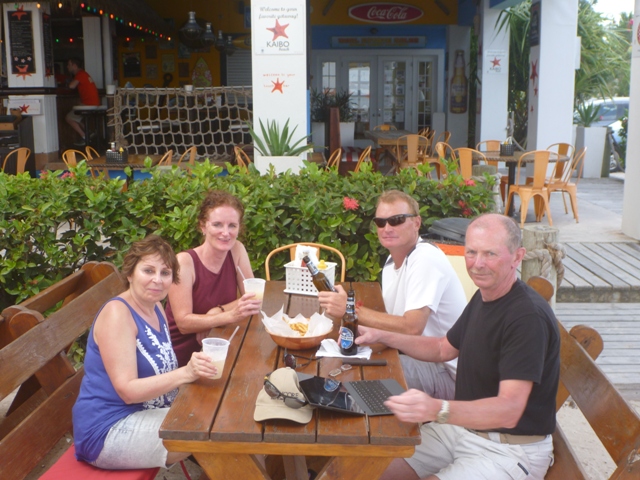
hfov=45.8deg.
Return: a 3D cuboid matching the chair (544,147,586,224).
[{"bbox_3d":[2.878,-0.672,8.918,0.510,0.850,0.460,3,11,16],"label":"chair"}]

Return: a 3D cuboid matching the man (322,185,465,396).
[{"bbox_3d":[0.285,0.447,3.129,0.710,1.310,0.540,-7,13,-33],"label":"man"}]

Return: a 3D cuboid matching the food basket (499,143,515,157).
[{"bbox_3d":[2.182,-1.057,8.826,0.170,0.140,0.190,3,11,14],"label":"food basket"}]

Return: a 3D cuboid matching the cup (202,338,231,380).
[{"bbox_3d":[-0.333,0.382,2.409,0.092,0.113,0.092,5,11,-1],"label":"cup"}]

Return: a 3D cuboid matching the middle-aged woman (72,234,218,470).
[{"bbox_3d":[-0.545,0.582,2.687,0.690,1.210,0.480,7,13,32],"label":"middle-aged woman"}]

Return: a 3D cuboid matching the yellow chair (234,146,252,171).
[{"bbox_3d":[-0.754,-0.682,9.042,0.480,0.850,0.440,1,11,7],"label":"yellow chair"}]

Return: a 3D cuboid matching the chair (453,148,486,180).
[{"bbox_3d":[1.851,-0.673,8.921,0.510,0.850,0.460,-10,14,-42],"label":"chair"}]

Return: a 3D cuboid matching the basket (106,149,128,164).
[{"bbox_3d":[-2.097,-0.873,7.843,0.235,0.140,0.165,-1,11,-8],"label":"basket"}]

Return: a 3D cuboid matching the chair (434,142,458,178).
[{"bbox_3d":[1.781,-0.811,9.663,0.510,0.850,0.460,10,15,43],"label":"chair"}]

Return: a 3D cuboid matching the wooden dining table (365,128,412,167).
[{"bbox_3d":[1.356,-1.435,13.128,0.880,0.760,2.300,0,11,0],"label":"wooden dining table"}]

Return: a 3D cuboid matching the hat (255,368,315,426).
[{"bbox_3d":[-0.103,0.455,2.326,0.180,0.118,0.255,1,11,3],"label":"hat"}]

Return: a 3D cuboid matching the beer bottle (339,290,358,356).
[{"bbox_3d":[0.112,0.295,2.698,0.062,0.232,0.062,3,11,-1],"label":"beer bottle"}]

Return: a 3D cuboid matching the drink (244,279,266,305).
[{"bbox_3d":[-0.271,0.231,3.160,0.094,0.120,0.094,0,11,0],"label":"drink"}]

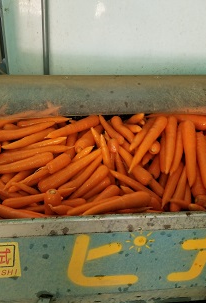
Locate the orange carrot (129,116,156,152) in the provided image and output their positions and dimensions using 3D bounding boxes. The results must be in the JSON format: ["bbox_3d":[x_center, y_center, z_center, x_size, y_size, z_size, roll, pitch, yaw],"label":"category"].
[{"bbox_3d":[0.125,-0.060,0.930,0.031,0.031,0.178,34,56,4],"label":"orange carrot"}]

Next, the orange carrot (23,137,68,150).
[{"bbox_3d":[-0.194,-0.015,0.873,0.189,0.032,0.032,-15,4,-8],"label":"orange carrot"}]

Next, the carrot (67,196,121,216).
[{"bbox_3d":[-0.007,0.146,0.788,0.171,0.034,0.034,-10,-10,-10],"label":"carrot"}]

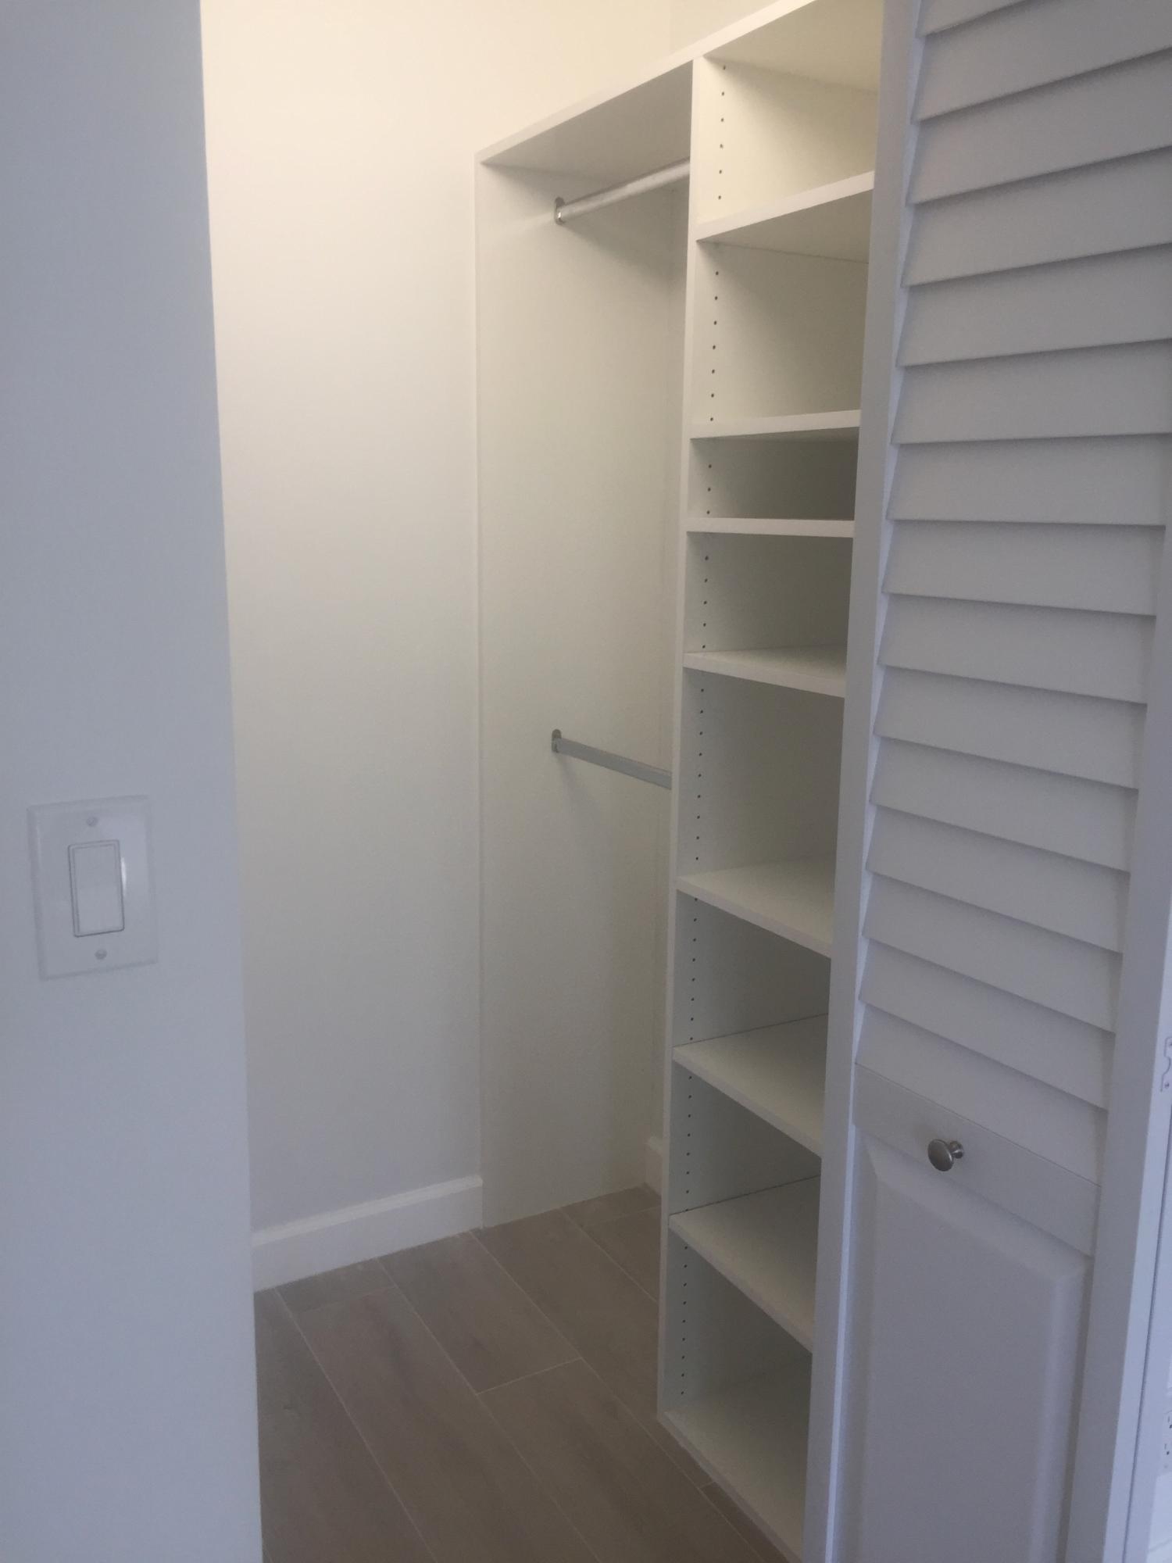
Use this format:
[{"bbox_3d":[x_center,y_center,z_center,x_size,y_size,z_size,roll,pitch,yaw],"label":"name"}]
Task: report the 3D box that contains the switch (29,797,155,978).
[{"bbox_3d":[-0.341,0.075,0.912,0.080,0.123,0.012,-6,14,-29],"label":"switch"}]

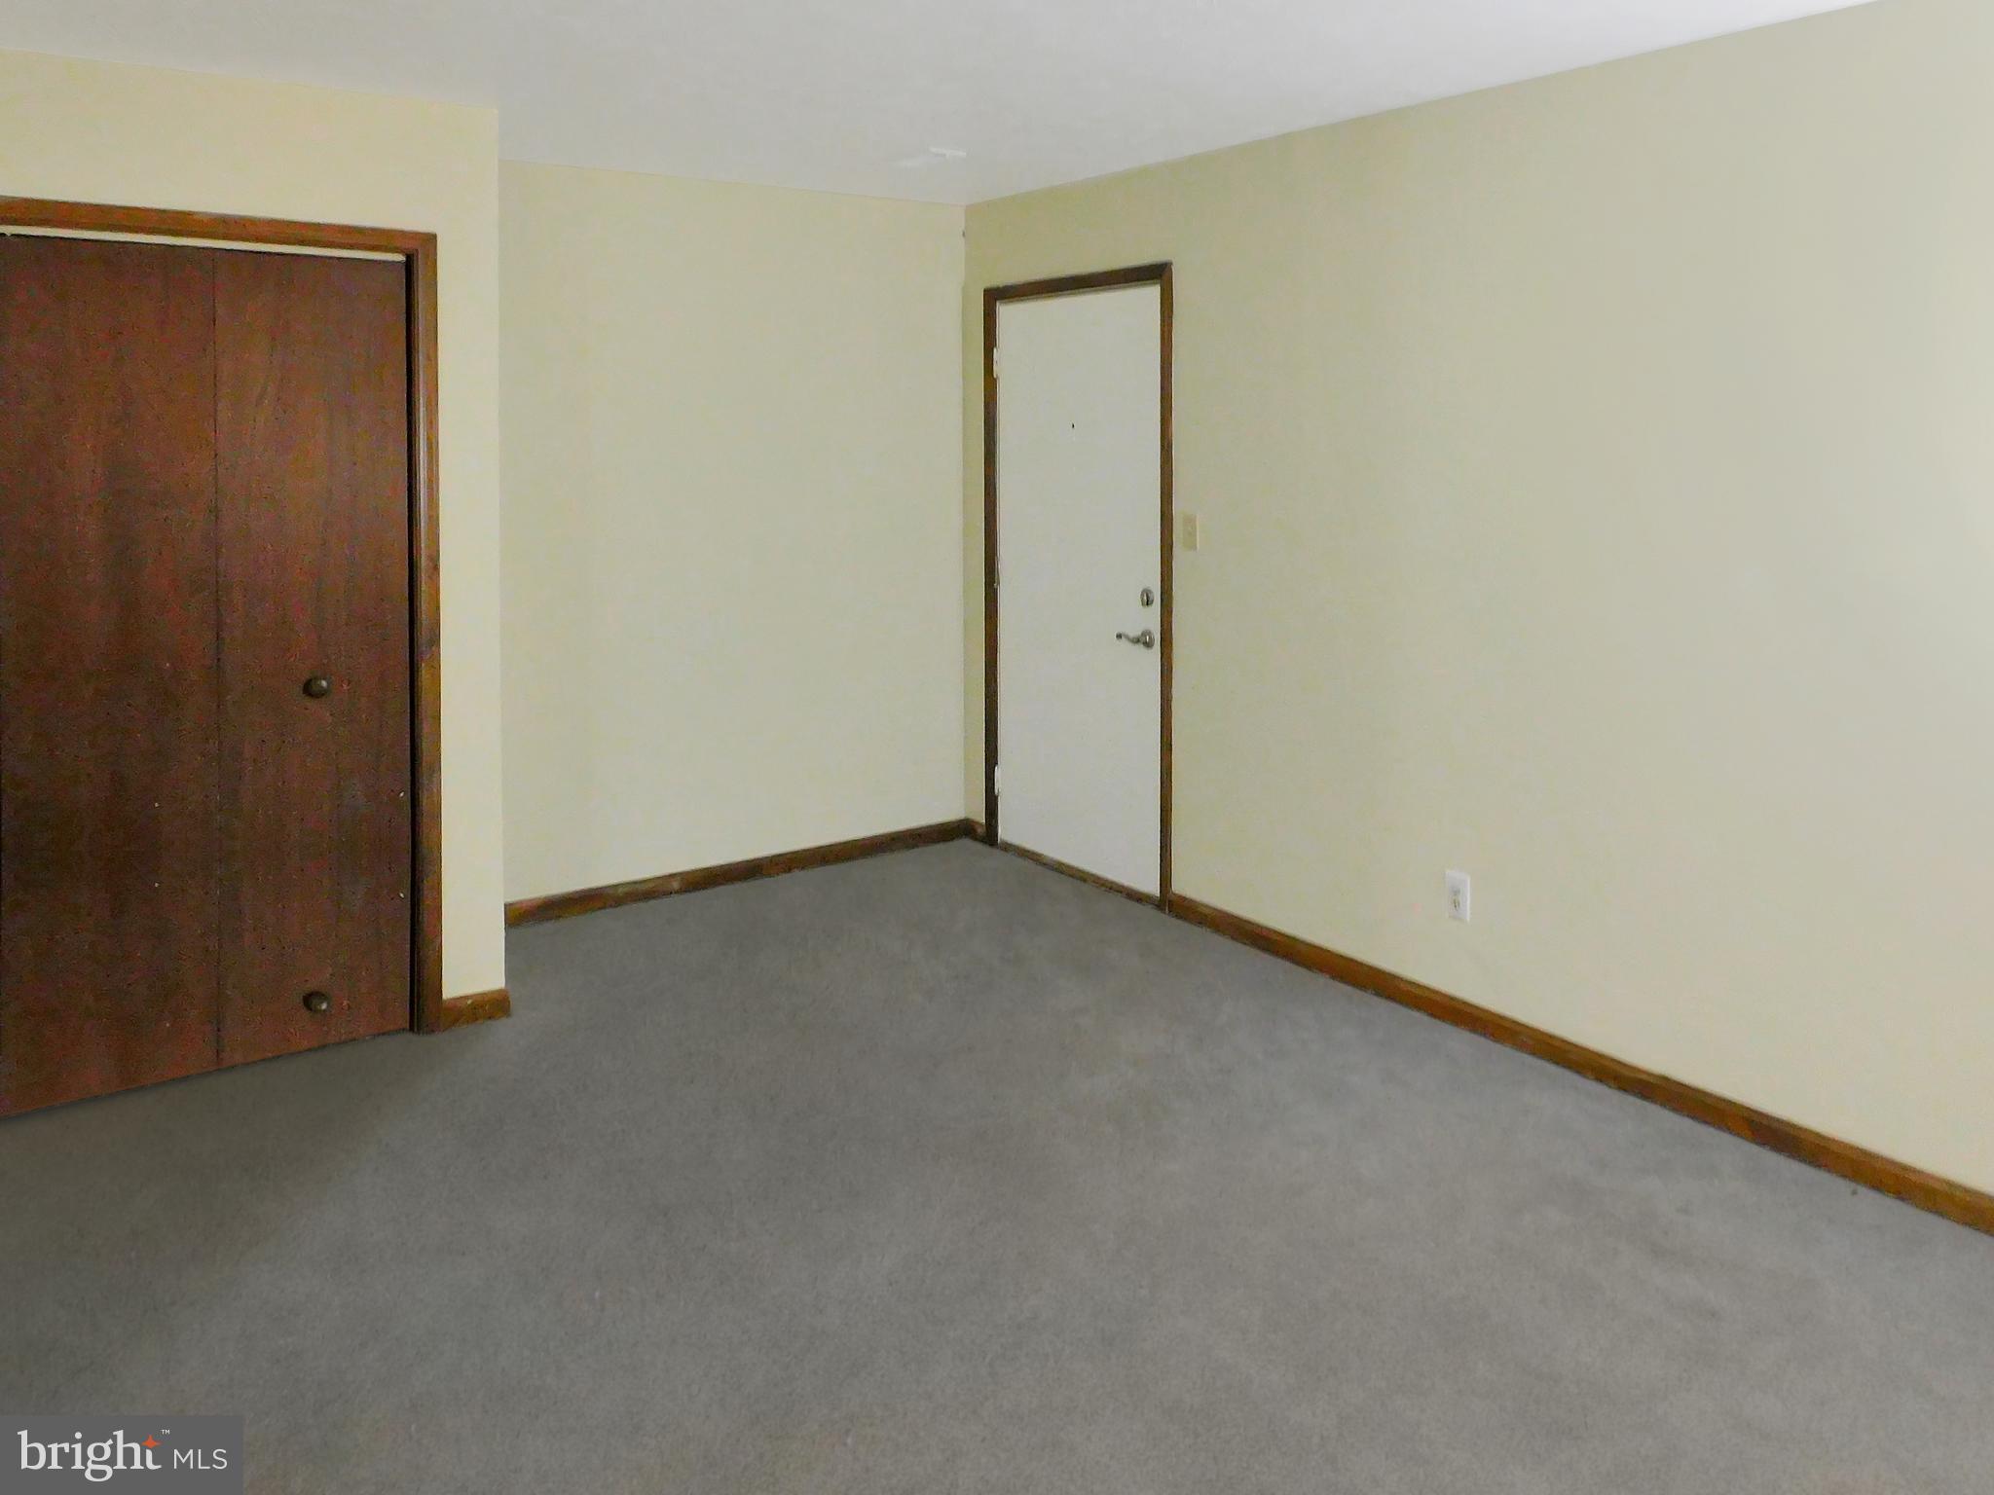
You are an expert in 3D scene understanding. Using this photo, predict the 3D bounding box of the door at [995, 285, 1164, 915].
[{"bbox_3d":[0.296,-0.562,5.006,0.045,2.050,0.870,-9,15,-37],"label":"door"}]

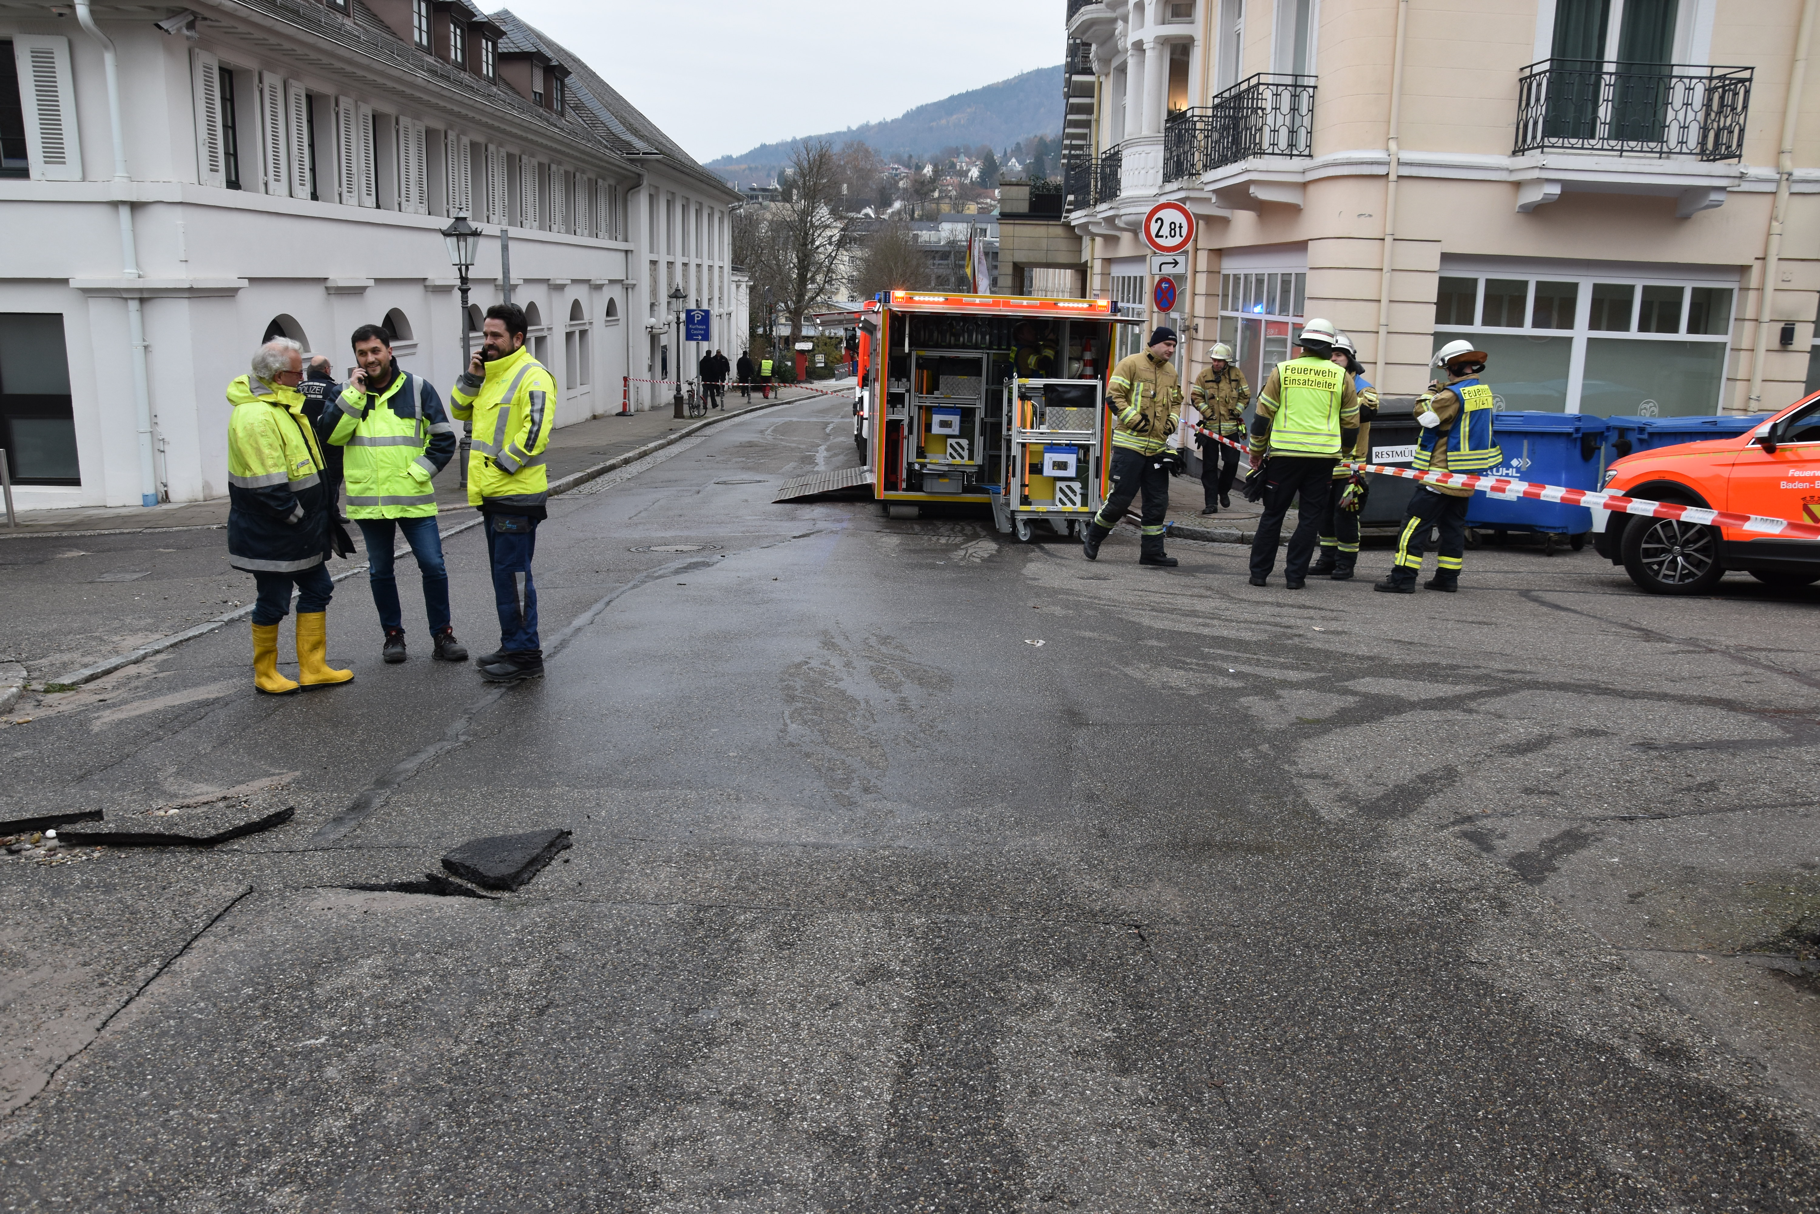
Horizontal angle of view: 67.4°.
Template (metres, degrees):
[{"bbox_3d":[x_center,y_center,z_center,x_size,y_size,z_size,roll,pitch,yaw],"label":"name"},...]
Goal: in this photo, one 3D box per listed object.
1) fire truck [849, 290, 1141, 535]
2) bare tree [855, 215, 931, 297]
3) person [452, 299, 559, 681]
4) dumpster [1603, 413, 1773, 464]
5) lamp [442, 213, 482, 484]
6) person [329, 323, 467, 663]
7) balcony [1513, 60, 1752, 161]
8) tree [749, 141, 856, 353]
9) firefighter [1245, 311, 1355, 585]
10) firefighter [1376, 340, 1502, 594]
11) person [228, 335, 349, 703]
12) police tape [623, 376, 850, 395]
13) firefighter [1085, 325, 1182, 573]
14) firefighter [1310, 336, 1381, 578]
[{"bbox_3d":[0.617,-2.735,17.622,2.500,2.450,7.000,1,11,-5],"label":"fire truck"},{"bbox_3d":[-1.181,-24.988,108.000,6.800,11.500,6.800,2,12,0],"label":"bare tree"},{"bbox_3d":[-2.036,-0.577,6.895,0.500,1.850,0.570,-4,11,-29],"label":"person"},{"bbox_3d":[7.538,-1.183,13.423,1.360,1.350,1.050,2,12,3],"label":"dumpster"},{"bbox_3d":[-5.768,-3.321,17.604,0.550,3.550,0.550,1,13,0],"label":"lamp"},{"bbox_3d":[-2.746,-0.606,7.272,0.700,1.790,0.460,0,13,-6],"label":"person"},{"bbox_3d":[7.052,-4.828,13.311,2.000,0.880,0.660,2,13,1],"label":"balcony"},{"bbox_3d":[-5.715,-18.385,71.709,5.600,12.000,5.600,1,13,0],"label":"tree"},{"bbox_3d":[2.917,-1.125,10.049,0.780,1.930,0.480,2,12,3],"label":"firefighter"},{"bbox_3d":[3.948,-1.047,10.145,0.720,1.840,0.620,12,16,38],"label":"firefighter"},{"bbox_3d":[-2.979,-0.438,6.581,0.540,1.685,0.570,2,10,2],"label":"person"},{"bbox_3d":[-4.482,-5.816,36.000,6.000,0.500,1.200,1,12,-3],"label":"police tape"},{"bbox_3d":[1.794,-1.272,10.798,0.620,1.820,0.640,-7,15,-32],"label":"firefighter"},{"bbox_3d":[3.370,-1.183,10.556,0.460,1.870,0.580,-6,14,-34],"label":"firefighter"}]

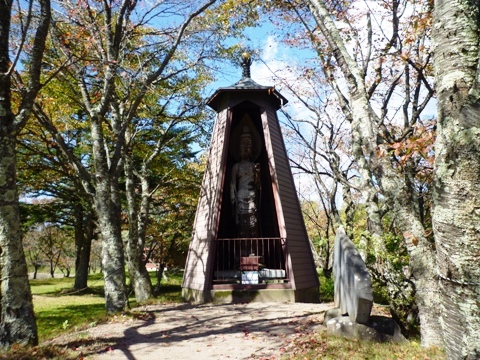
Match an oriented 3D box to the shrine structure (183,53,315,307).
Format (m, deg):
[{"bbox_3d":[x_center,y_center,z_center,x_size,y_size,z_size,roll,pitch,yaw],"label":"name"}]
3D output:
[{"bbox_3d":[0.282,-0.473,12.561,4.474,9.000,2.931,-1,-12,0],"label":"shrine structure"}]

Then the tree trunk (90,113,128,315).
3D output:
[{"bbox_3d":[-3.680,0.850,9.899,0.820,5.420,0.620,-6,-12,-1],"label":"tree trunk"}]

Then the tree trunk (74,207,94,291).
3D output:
[{"bbox_3d":[-7.044,3.039,15.729,0.850,3.700,0.750,-3,-12,0],"label":"tree trunk"}]

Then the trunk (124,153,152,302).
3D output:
[{"bbox_3d":[-3.483,1.478,11.809,0.800,5.000,0.600,-6,-12,-1],"label":"trunk"}]

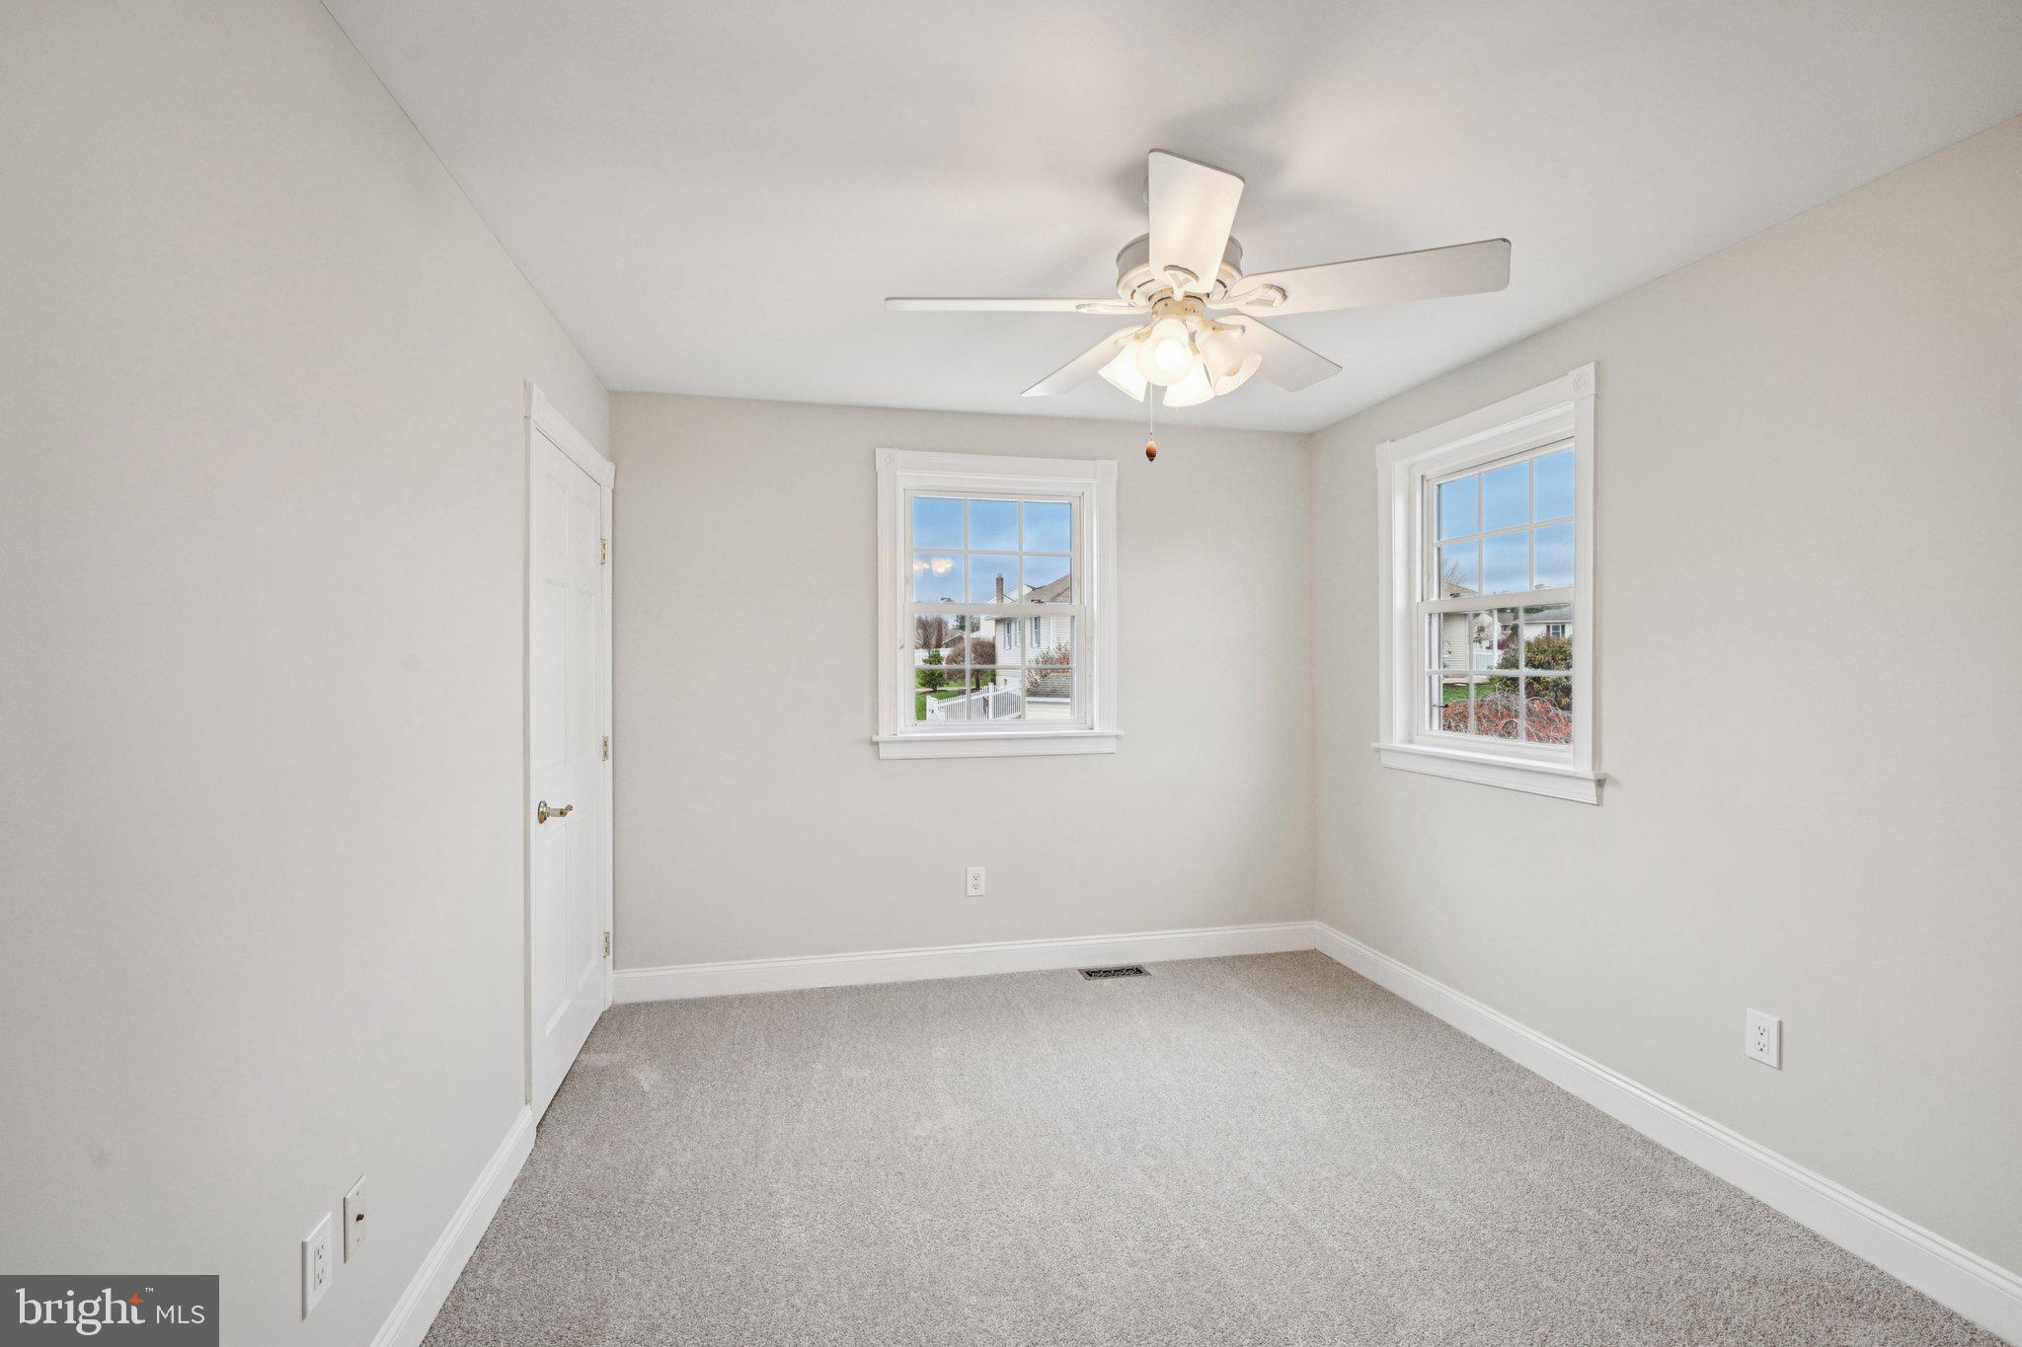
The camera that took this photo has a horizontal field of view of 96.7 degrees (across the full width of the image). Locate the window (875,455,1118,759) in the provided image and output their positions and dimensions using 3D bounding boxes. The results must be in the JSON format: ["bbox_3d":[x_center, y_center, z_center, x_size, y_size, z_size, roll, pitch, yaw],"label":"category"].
[{"bbox_3d":[-0.045,-0.292,3.938,1.090,1.305,0.120,0,1,-13],"label":"window"}]

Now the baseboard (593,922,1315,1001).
[{"bbox_3d":[-0.073,1.246,3.920,3.080,0.135,0.016,0,1,-13],"label":"baseboard"}]

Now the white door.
[{"bbox_3d":[-1.479,0.297,2.991,0.040,2.010,0.820,0,1,-13],"label":"white door"}]

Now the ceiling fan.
[{"bbox_3d":[0.385,-0.855,2.045,1.300,0.500,1.280,0,1,-13],"label":"ceiling fan"}]

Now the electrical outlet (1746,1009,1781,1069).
[{"bbox_3d":[1.886,0.916,2.250,0.008,0.121,0.077,0,1,-13],"label":"electrical outlet"}]

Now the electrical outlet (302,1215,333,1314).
[{"bbox_3d":[-1.104,0.944,1.435,0.008,0.118,0.075,0,1,-13],"label":"electrical outlet"}]

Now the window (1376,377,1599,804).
[{"bbox_3d":[1.673,-0.274,3.225,0.090,1.335,1.090,0,1,-13],"label":"window"}]

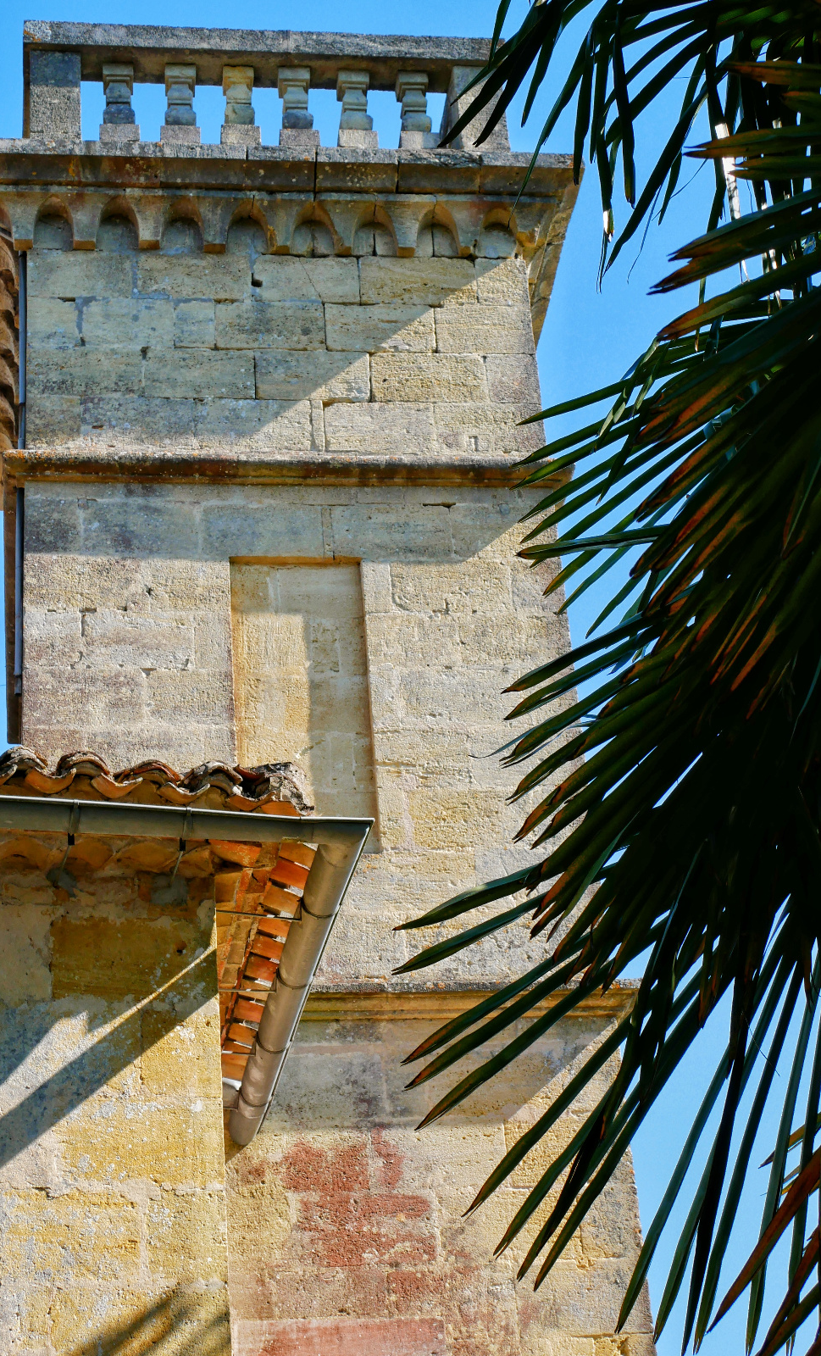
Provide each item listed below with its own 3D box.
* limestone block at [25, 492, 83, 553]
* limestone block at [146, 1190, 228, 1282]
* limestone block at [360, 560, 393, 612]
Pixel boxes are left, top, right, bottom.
[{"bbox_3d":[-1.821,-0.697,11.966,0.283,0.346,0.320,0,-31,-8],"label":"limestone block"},{"bbox_3d":[-0.731,1.812,7.434,0.246,0.285,0.320,4,-31,-14],"label":"limestone block"},{"bbox_3d":[-0.182,-0.397,11.983,0.149,0.306,0.240,0,-31,-8],"label":"limestone block"}]

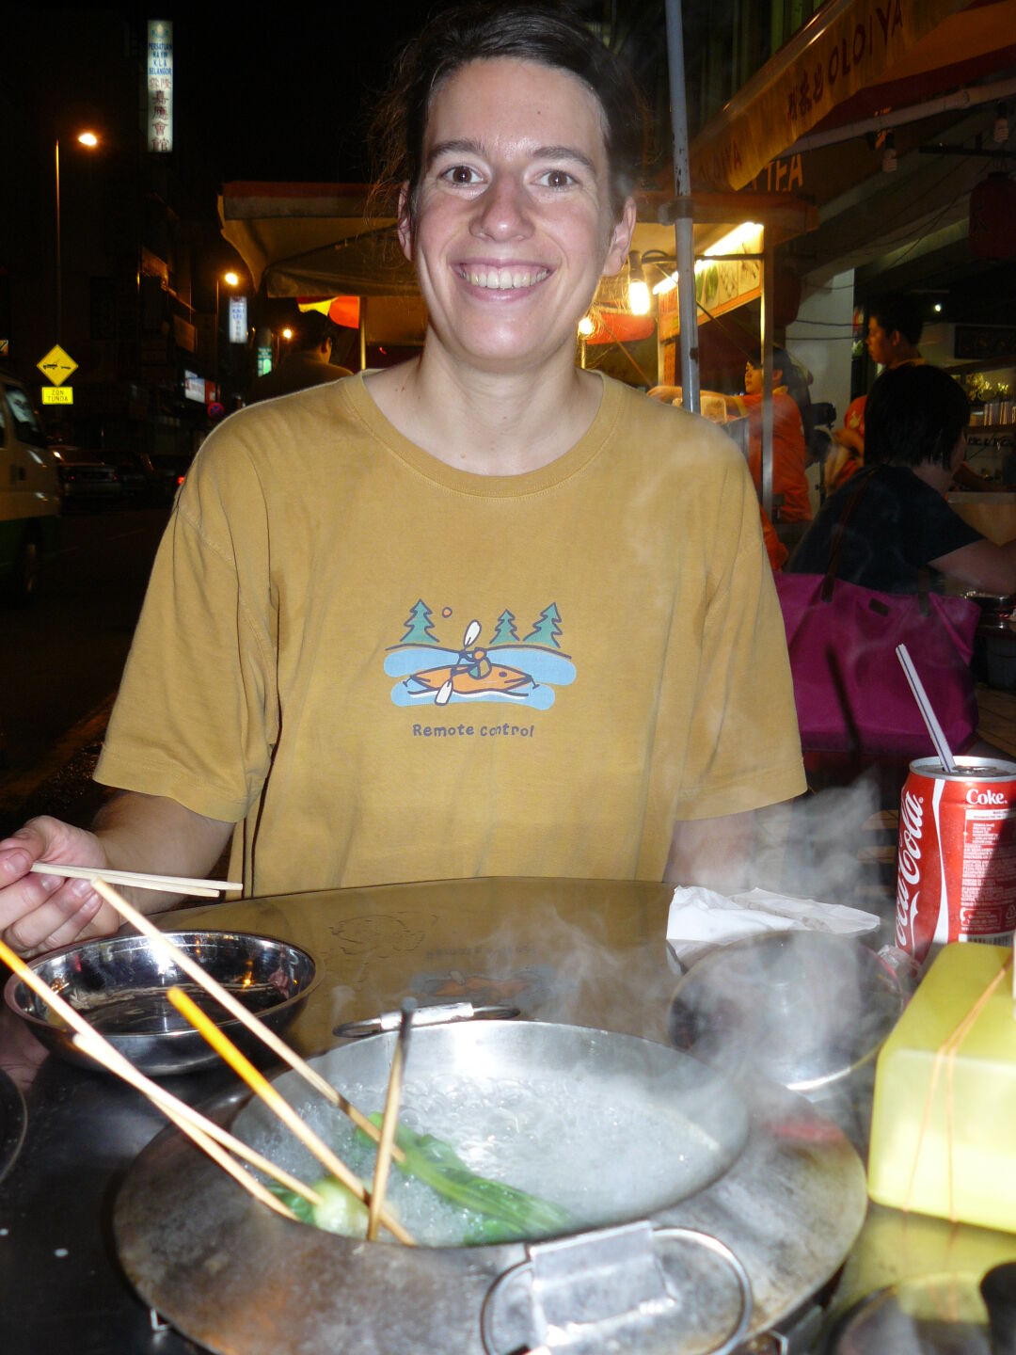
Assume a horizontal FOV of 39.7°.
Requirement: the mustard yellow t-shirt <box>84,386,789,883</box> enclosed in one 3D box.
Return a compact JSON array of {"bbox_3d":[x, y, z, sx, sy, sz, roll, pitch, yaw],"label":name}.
[{"bbox_3d":[-0.045,0.080,1.045,0.495,0.590,0.280,0,9,-3],"label":"mustard yellow t-shirt"}]

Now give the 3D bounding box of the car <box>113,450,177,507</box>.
[{"bbox_3d":[-10.300,-5.420,37.800,1.670,1.400,4.250,-4,10,-30],"label":"car"}]

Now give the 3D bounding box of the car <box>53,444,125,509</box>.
[{"bbox_3d":[-10.650,-4.900,34.300,1.670,1.400,4.250,-5,10,-31],"label":"car"}]

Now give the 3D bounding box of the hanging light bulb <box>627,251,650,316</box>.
[{"bbox_3d":[0.482,-1.453,5.200,0.073,0.235,0.073,-4,9,0],"label":"hanging light bulb"}]

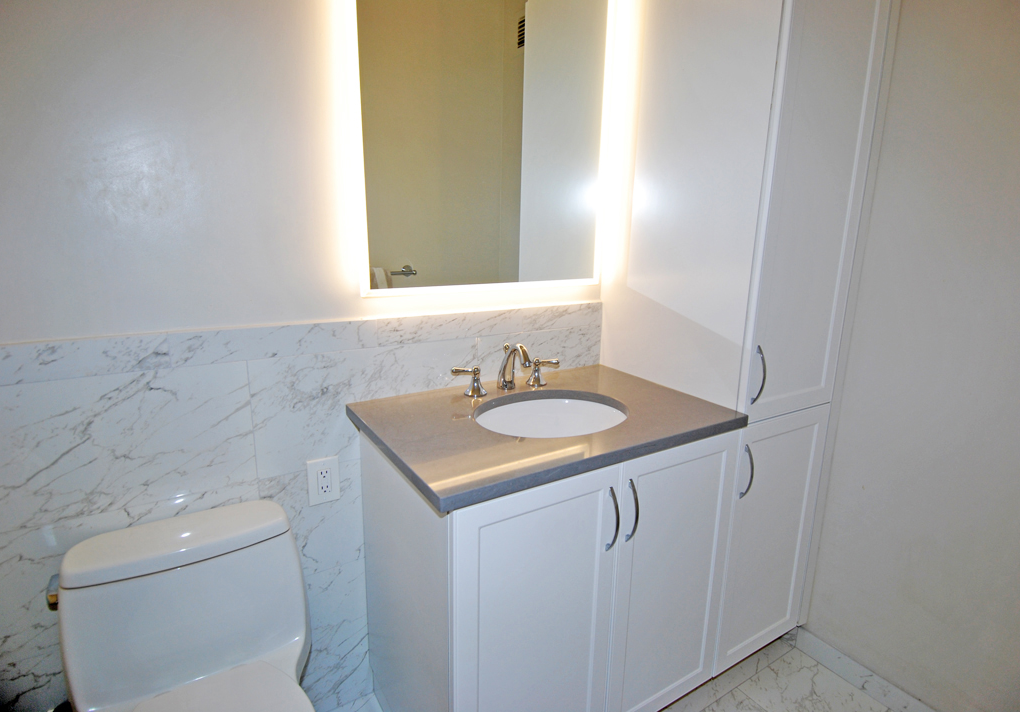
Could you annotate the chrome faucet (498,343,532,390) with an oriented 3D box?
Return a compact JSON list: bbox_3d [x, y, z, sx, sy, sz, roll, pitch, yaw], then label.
[{"bbox_3d":[0.016,0.033,1.505,0.052,0.143,0.148,-7,15,-31],"label":"chrome faucet"}]

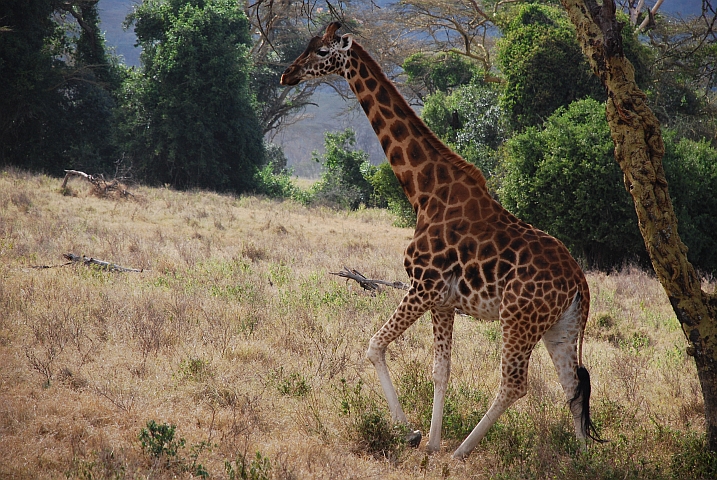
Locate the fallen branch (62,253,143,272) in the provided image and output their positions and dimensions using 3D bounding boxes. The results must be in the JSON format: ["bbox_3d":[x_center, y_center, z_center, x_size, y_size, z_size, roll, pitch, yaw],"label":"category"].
[{"bbox_3d":[-4.195,0.369,66.000,1.350,0.330,0.350,0,0,0],"label":"fallen branch"}]

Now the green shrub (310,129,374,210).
[{"bbox_3d":[-0.377,-1.663,95.000,1.550,1.950,1.400,0,0,0],"label":"green shrub"}]

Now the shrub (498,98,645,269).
[{"bbox_3d":[4.230,-1.122,80.000,3.000,3.400,2.800,0,0,0],"label":"shrub"}]

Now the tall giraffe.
[{"bbox_3d":[0.875,0.005,43.000,3.350,4.650,0.900,0,0,10],"label":"tall giraffe"}]

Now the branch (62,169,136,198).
[{"bbox_3d":[-5.680,-1.234,88.000,1.600,0.660,0.800,0,0,0],"label":"branch"}]

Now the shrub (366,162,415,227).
[{"bbox_3d":[0.804,-1.017,90.000,1.350,1.450,1.300,0,0,0],"label":"shrub"}]

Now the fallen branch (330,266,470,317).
[{"bbox_3d":[0.688,0.844,66.000,2.300,0.800,0.700,0,0,0],"label":"fallen branch"}]

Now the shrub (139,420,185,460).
[{"bbox_3d":[-2.054,2.091,42.000,0.480,0.420,0.450,0,0,0],"label":"shrub"}]

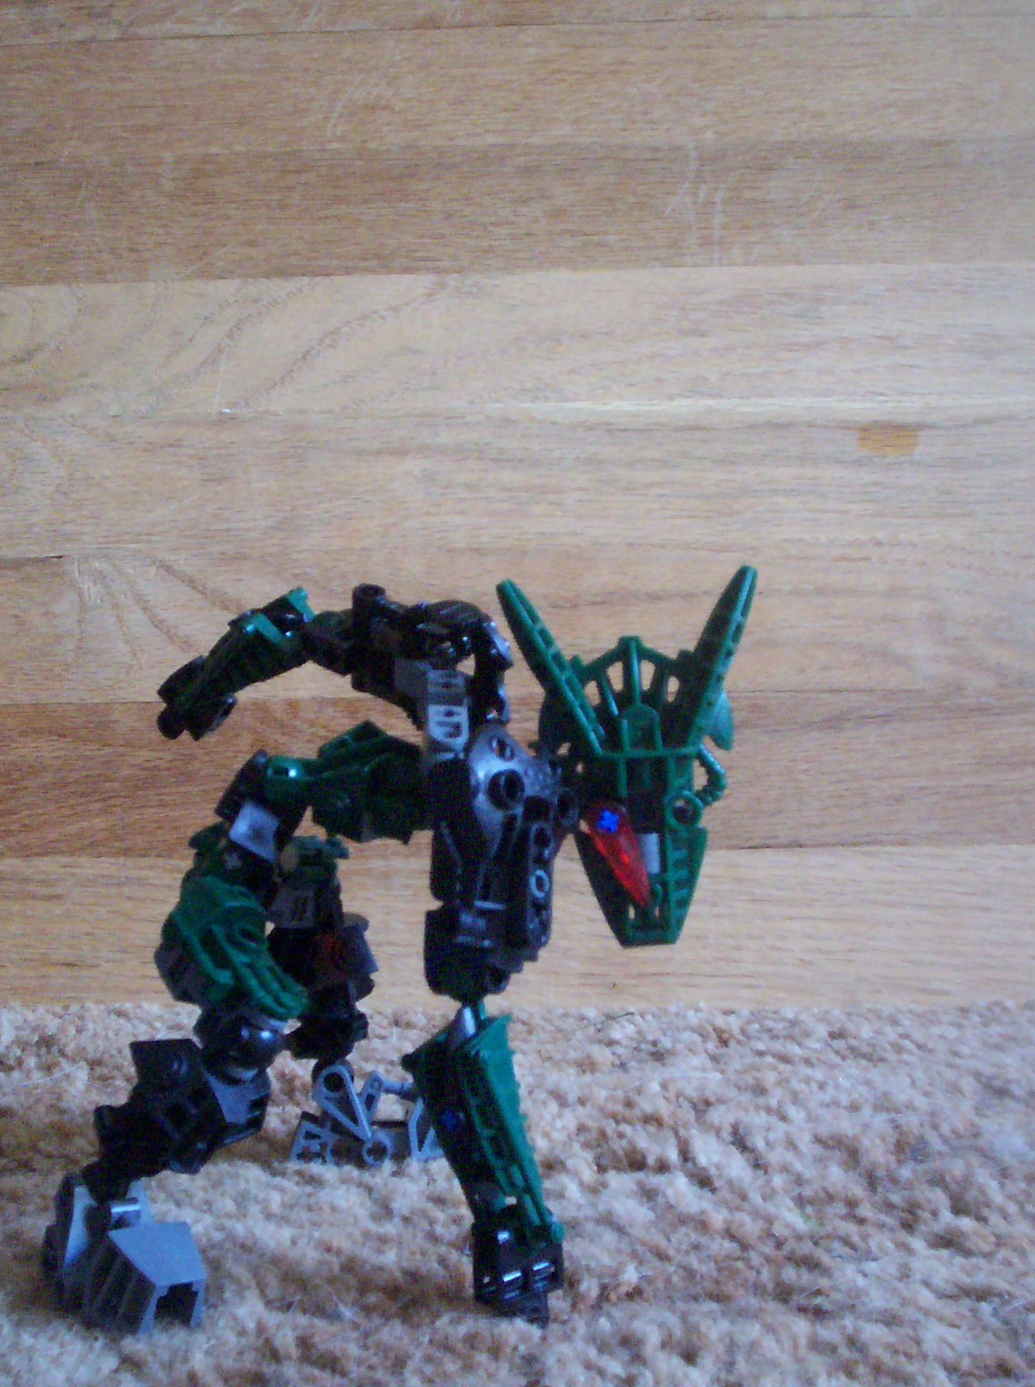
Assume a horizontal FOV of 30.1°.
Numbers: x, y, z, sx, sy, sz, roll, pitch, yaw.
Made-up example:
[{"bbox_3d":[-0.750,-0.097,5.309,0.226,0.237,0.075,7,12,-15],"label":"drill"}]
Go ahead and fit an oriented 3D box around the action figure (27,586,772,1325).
[{"bbox_3d":[-0.021,0.050,0.439,0.141,0.154,0.152,0,2,25],"label":"action figure"}]

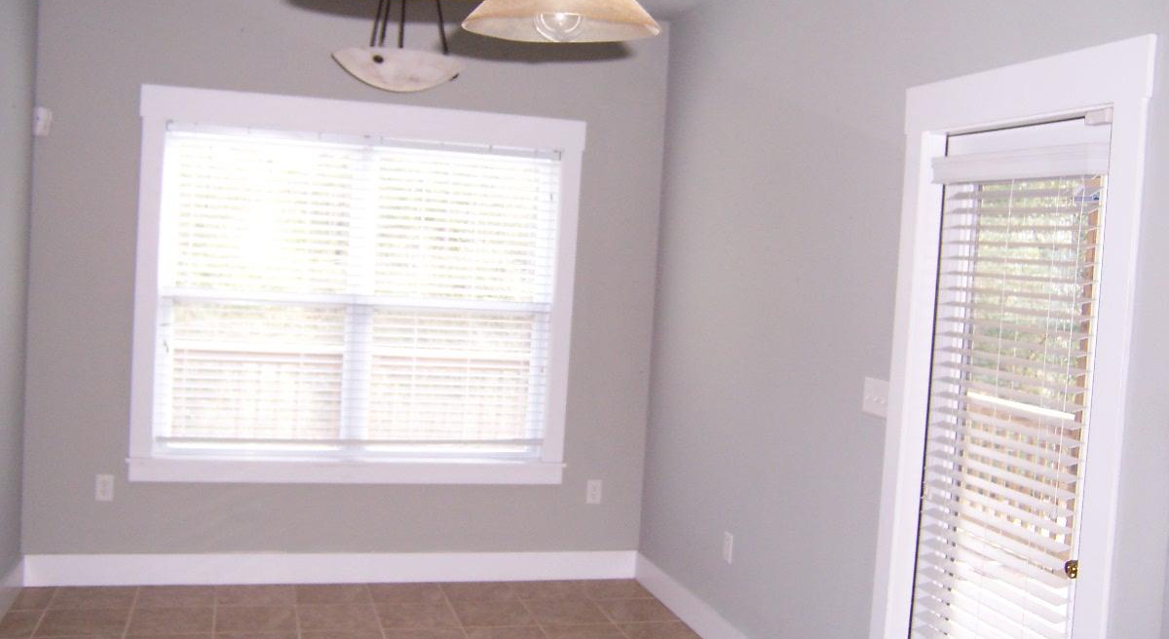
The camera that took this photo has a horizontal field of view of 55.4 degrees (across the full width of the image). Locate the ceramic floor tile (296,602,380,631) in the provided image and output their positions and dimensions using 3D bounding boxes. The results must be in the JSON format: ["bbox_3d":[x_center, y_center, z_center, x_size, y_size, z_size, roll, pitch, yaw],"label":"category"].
[{"bbox_3d":[-1.042,1.267,4.727,0.330,0.010,0.330,3,3,-17],"label":"ceramic floor tile"}]

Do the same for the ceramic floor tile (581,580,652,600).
[{"bbox_3d":[0.144,1.309,5.399,0.328,0.010,0.328,3,3,-17],"label":"ceramic floor tile"}]

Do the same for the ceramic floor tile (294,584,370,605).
[{"bbox_3d":[-1.127,1.239,5.020,0.328,0.010,0.328,3,3,-17],"label":"ceramic floor tile"}]

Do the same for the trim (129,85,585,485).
[{"bbox_3d":[-1.019,-0.114,5.199,1.998,1.756,0.110,3,3,-17],"label":"trim"}]

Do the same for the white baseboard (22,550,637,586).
[{"bbox_3d":[-1.084,1.164,5.235,2.810,0.145,0.016,3,3,-17],"label":"white baseboard"}]

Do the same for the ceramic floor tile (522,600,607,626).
[{"bbox_3d":[-0.080,1.314,4.986,0.328,0.010,0.328,3,3,-17],"label":"ceramic floor tile"}]

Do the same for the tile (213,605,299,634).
[{"bbox_3d":[-1.361,1.249,4.631,0.330,0.010,0.330,3,3,-17],"label":"tile"}]

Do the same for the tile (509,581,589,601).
[{"bbox_3d":[-0.174,1.292,5.304,0.328,0.010,0.328,3,3,-17],"label":"tile"}]

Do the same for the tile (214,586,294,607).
[{"bbox_3d":[-1.454,1.227,4.945,0.330,0.010,0.320,3,3,-17],"label":"tile"}]

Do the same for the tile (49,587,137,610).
[{"bbox_3d":[-2.080,1.187,4.737,0.328,0.010,0.328,3,3,-17],"label":"tile"}]

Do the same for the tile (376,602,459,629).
[{"bbox_3d":[-0.723,1.288,4.834,0.330,0.010,0.330,3,3,-17],"label":"tile"}]

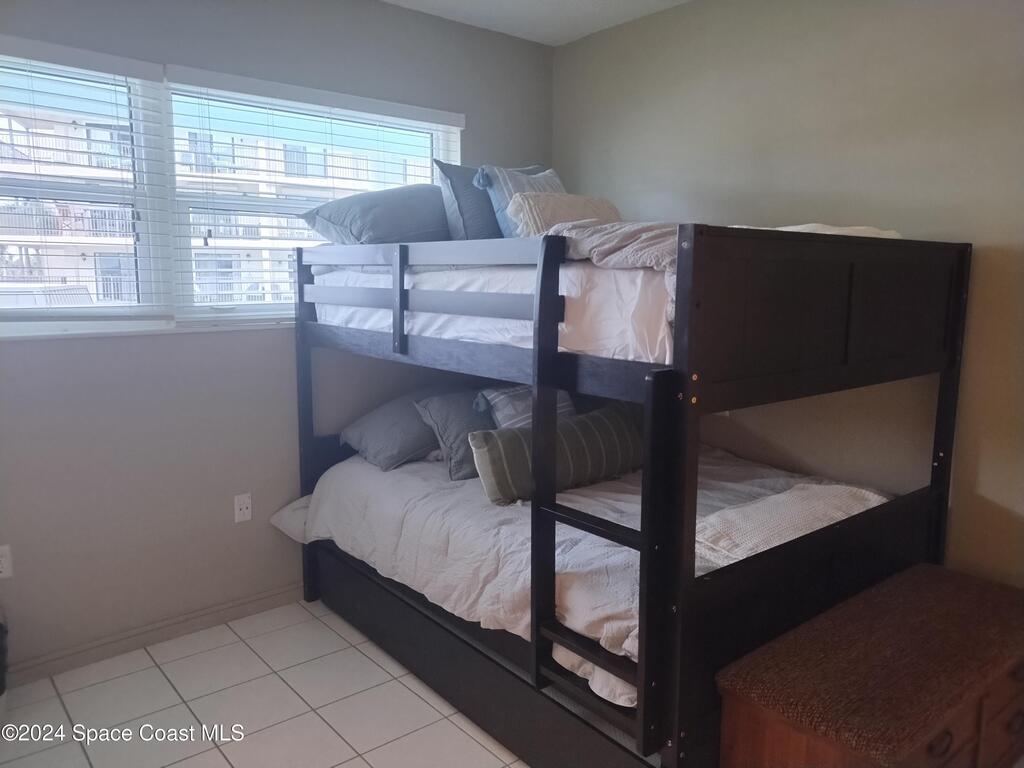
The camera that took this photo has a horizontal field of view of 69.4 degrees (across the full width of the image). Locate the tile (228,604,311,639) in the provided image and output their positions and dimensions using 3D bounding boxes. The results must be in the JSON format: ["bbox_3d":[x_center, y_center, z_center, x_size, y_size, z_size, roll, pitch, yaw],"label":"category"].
[{"bbox_3d":[-1.022,1.014,3.158,0.316,0.010,0.194,-6,10,-40],"label":"tile"}]

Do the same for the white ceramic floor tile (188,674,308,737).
[{"bbox_3d":[-0.894,1.101,2.515,0.316,0.010,0.316,-6,10,-40],"label":"white ceramic floor tile"}]

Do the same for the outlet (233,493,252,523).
[{"bbox_3d":[-1.134,0.523,3.123,0.069,0.115,0.008,-6,10,-41],"label":"outlet"}]

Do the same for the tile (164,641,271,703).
[{"bbox_3d":[-1.101,1.067,2.757,0.316,0.010,0.316,-6,10,-40],"label":"tile"}]

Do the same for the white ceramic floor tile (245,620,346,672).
[{"bbox_3d":[-0.856,1.042,2.962,0.316,0.010,0.316,-6,10,-40],"label":"white ceramic floor tile"}]

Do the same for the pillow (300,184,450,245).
[{"bbox_3d":[-0.466,-0.691,3.157,0.680,0.240,0.500,-6,24,-40],"label":"pillow"}]

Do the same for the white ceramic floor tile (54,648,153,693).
[{"bbox_3d":[-1.506,1.066,2.741,0.316,0.010,0.175,-6,10,-40],"label":"white ceramic floor tile"}]

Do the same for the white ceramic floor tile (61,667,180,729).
[{"bbox_3d":[-1.345,1.093,2.553,0.316,0.010,0.316,-6,10,-40],"label":"white ceramic floor tile"}]

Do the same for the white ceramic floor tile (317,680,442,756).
[{"bbox_3d":[-0.444,1.109,2.477,0.316,0.010,0.316,-6,10,-40],"label":"white ceramic floor tile"}]

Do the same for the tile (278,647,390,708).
[{"bbox_3d":[-0.650,1.076,2.720,0.316,0.010,0.316,-6,10,-40],"label":"tile"}]

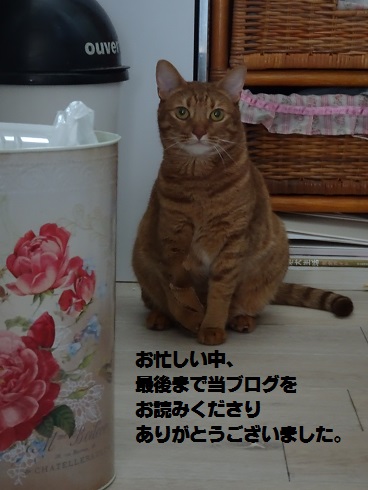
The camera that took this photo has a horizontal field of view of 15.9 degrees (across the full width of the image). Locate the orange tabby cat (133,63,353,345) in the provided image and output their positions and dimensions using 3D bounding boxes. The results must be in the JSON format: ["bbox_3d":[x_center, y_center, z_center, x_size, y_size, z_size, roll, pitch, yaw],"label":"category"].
[{"bbox_3d":[0.081,-0.072,1.756,0.290,0.353,0.280,2,11,9],"label":"orange tabby cat"}]

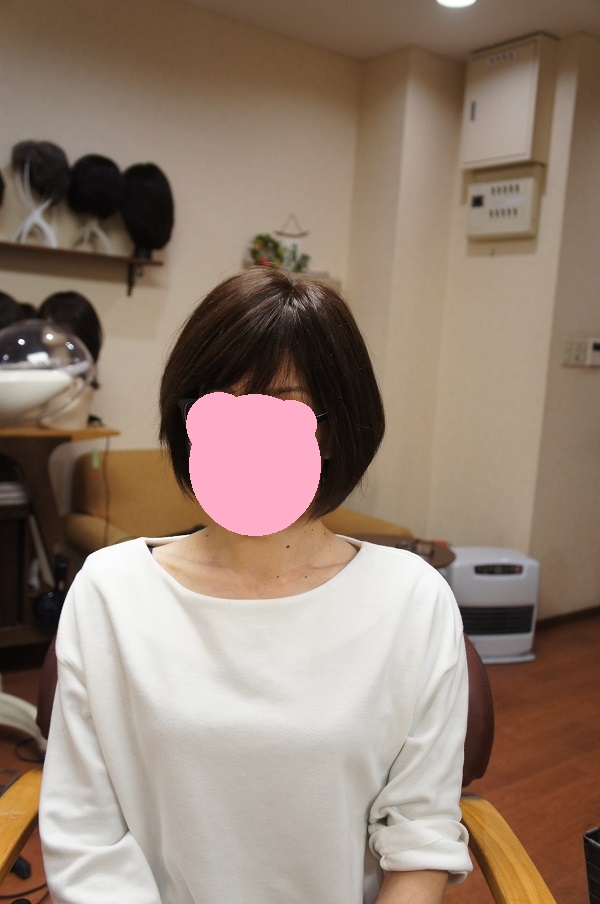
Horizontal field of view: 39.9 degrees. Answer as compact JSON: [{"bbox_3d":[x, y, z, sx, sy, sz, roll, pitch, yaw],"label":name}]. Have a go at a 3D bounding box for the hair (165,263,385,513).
[{"bbox_3d":[-0.028,-0.059,0.855,0.220,0.260,0.250,6,8,16],"label":"hair"}]

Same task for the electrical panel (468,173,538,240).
[{"bbox_3d":[0.924,-1.104,3.752,0.085,0.235,0.370,-3,10,-37],"label":"electrical panel"}]

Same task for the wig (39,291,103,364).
[{"bbox_3d":[-0.846,-0.452,3.050,0.200,0.280,0.230,9,10,35],"label":"wig"}]

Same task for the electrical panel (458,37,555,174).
[{"bbox_3d":[0.927,-1.534,3.688,0.125,0.510,0.395,-3,10,-37],"label":"electrical panel"}]

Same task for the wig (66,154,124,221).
[{"bbox_3d":[-0.779,-1.002,3.136,0.190,0.245,0.210,8,9,27],"label":"wig"}]

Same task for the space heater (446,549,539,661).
[{"bbox_3d":[0.808,0.653,3.625,0.385,0.433,0.300,2,8,-11],"label":"space heater"}]

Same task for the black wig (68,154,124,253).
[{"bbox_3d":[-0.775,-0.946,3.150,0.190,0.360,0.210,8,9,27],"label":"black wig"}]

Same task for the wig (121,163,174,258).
[{"bbox_3d":[-0.604,-0.957,3.278,0.190,0.360,0.210,8,9,30],"label":"wig"}]

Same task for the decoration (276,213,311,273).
[{"bbox_3d":[-0.034,-0.962,3.816,0.200,0.265,0.070,-3,10,-37],"label":"decoration"}]

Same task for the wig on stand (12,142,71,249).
[{"bbox_3d":[-0.949,-0.946,3.016,0.190,0.380,0.220,9,10,33],"label":"wig on stand"}]

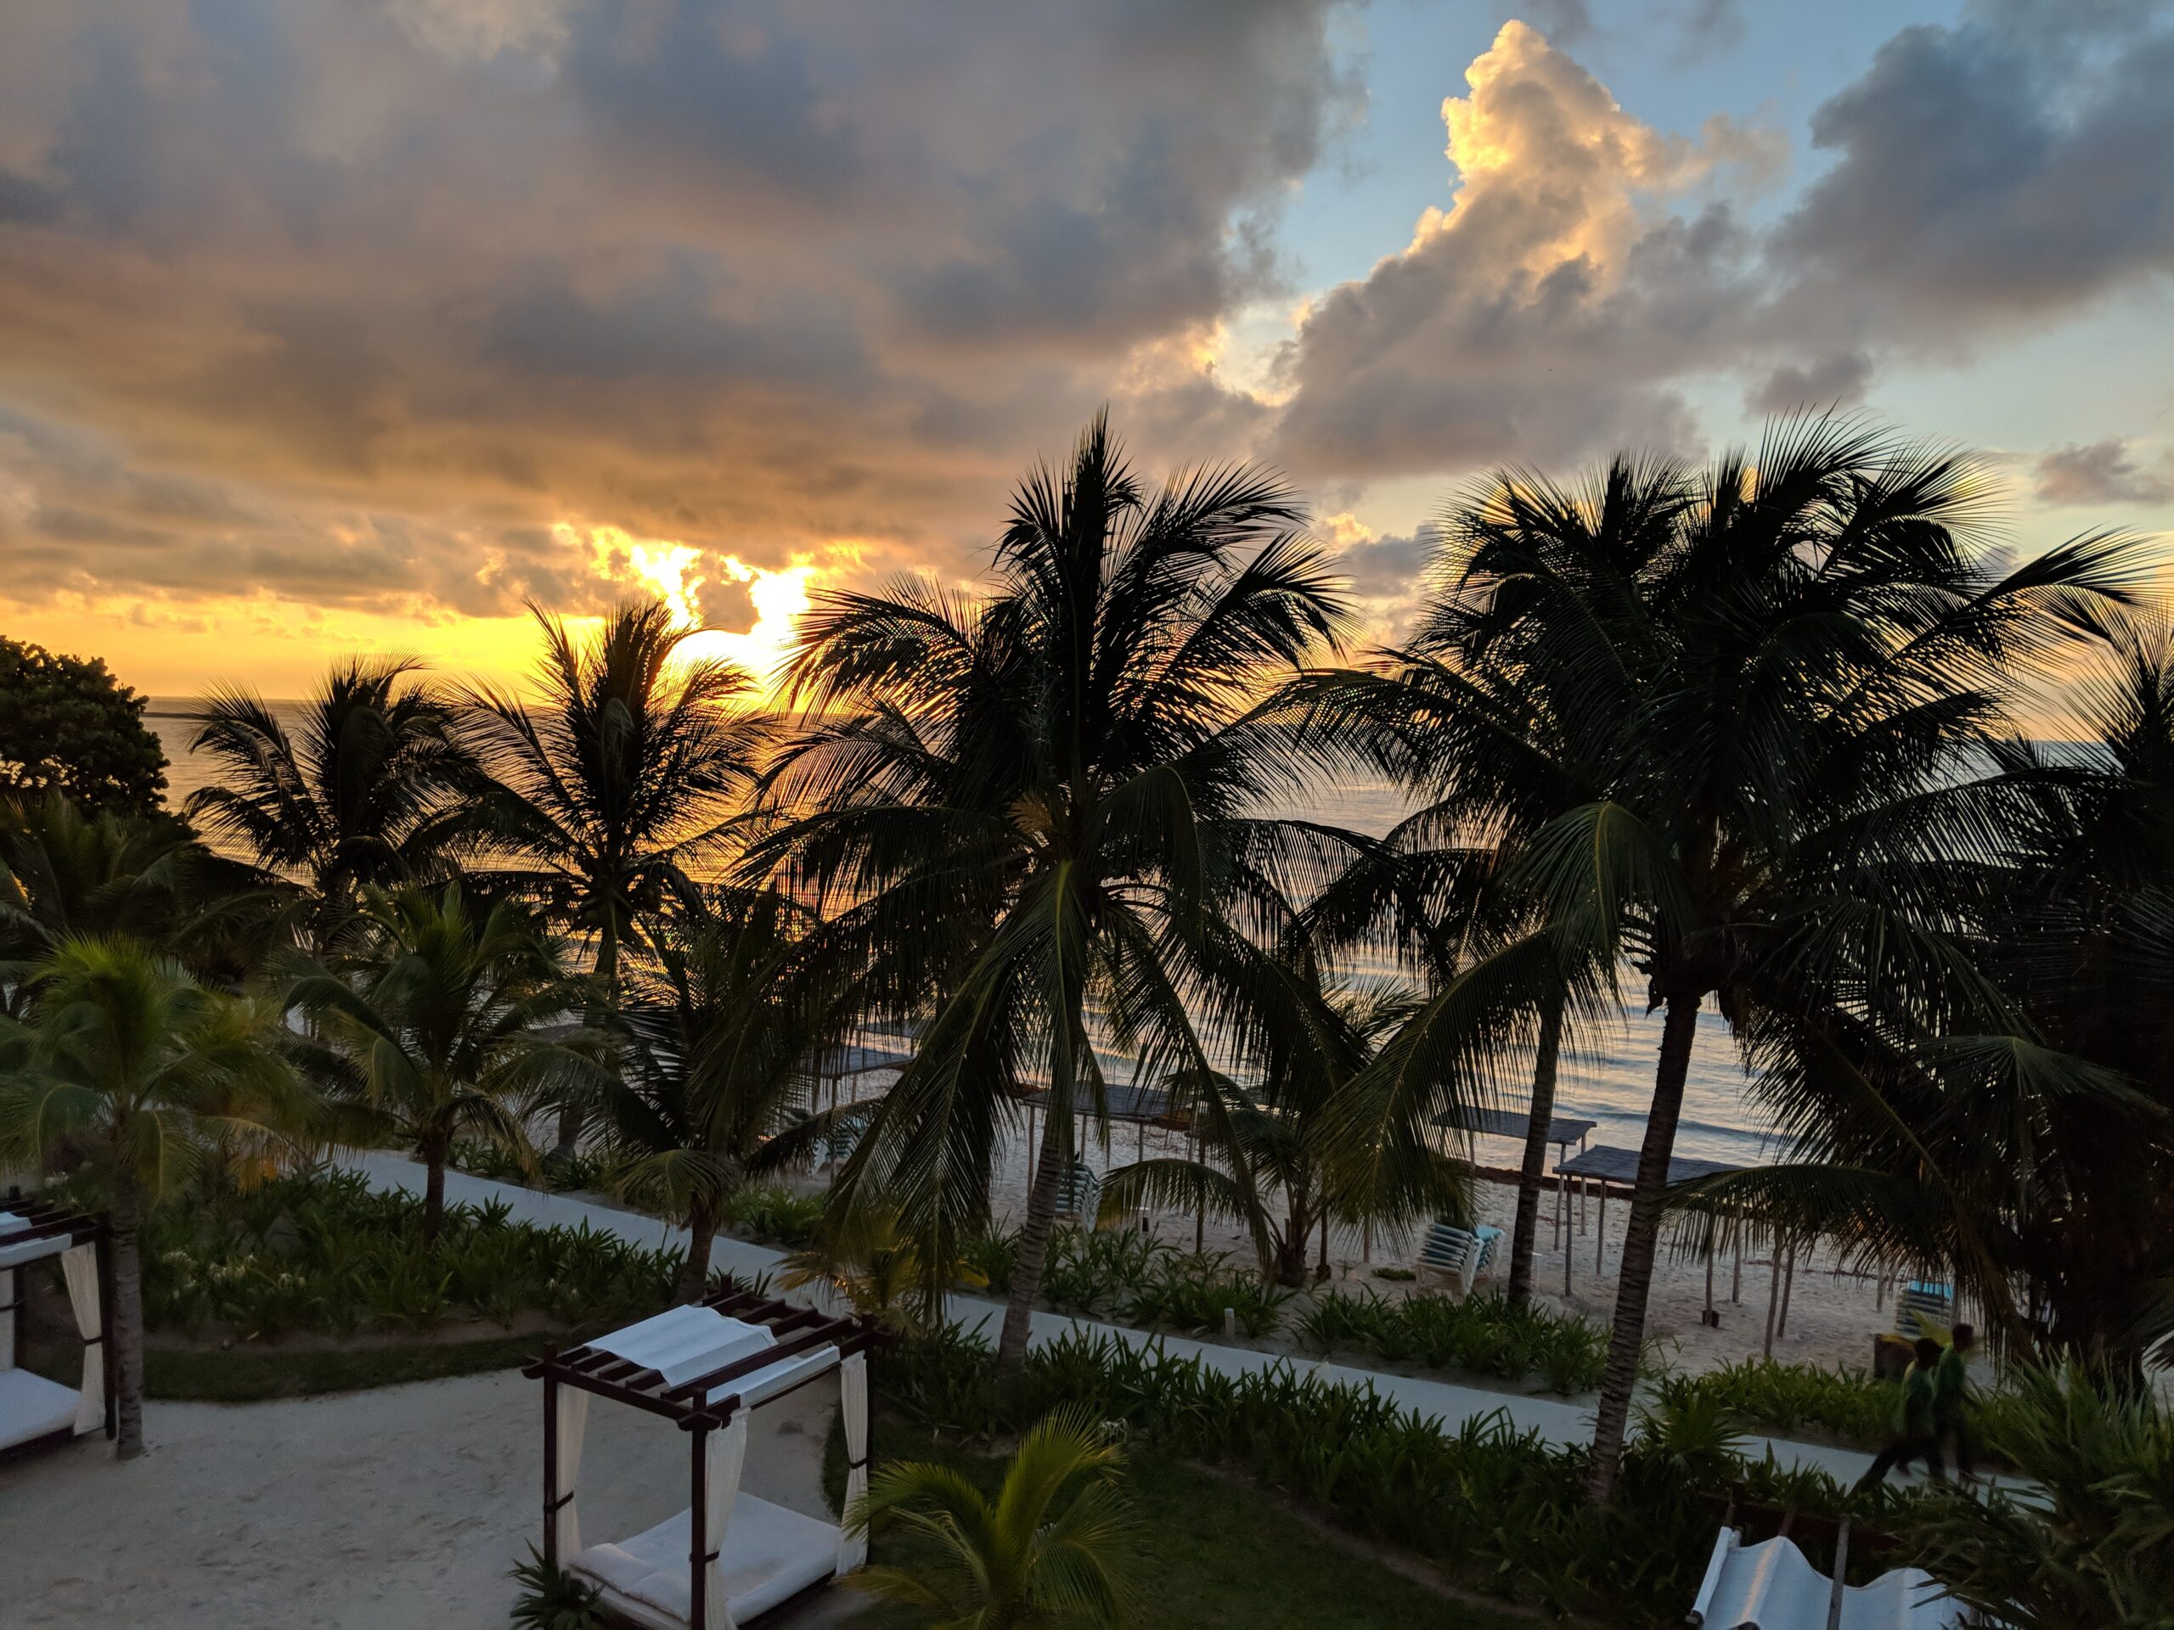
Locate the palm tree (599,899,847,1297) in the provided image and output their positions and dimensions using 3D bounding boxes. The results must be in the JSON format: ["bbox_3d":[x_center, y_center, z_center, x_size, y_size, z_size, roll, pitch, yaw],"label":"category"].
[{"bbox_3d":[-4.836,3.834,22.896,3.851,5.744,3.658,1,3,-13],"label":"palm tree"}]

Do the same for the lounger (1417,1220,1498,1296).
[{"bbox_3d":[5.619,6.323,25.031,0.700,1.000,1.750,4,4,35],"label":"lounger"}]

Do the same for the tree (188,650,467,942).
[{"bbox_3d":[-15.098,1.347,33.898,5.191,9.008,5.036,0,4,-25],"label":"tree"}]

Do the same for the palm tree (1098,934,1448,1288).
[{"bbox_3d":[2.638,4.248,24.358,4.992,5.084,4.742,2,3,7],"label":"palm tree"}]

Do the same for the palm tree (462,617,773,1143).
[{"bbox_3d":[-8.364,1.209,30.339,5.271,9.985,5.113,0,3,-17],"label":"palm tree"}]

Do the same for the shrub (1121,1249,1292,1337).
[{"bbox_3d":[1.636,6.477,23.033,2.200,0.750,1.500,3,4,28],"label":"shrub"}]

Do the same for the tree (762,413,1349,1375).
[{"bbox_3d":[-0.358,1.103,20.249,7.223,11.695,7.006,1,3,-2],"label":"tree"}]

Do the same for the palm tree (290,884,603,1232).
[{"bbox_3d":[-9.316,3.747,24.721,4.272,5.513,4.144,0,3,-21],"label":"palm tree"}]

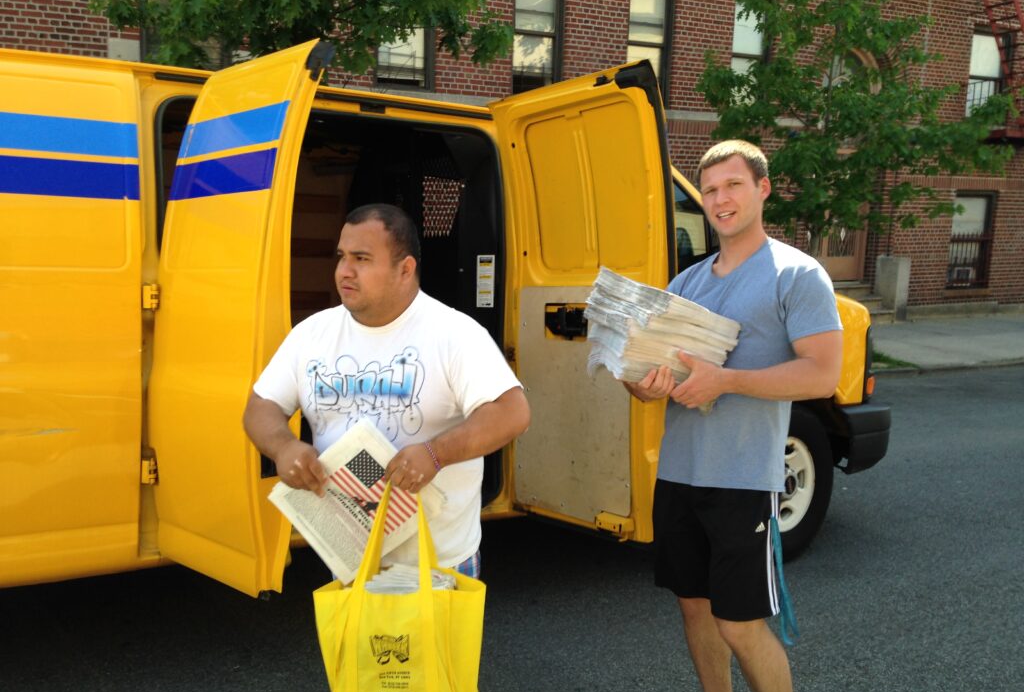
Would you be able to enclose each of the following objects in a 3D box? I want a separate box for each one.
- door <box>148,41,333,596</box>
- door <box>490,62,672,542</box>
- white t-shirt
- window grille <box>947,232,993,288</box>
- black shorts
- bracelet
[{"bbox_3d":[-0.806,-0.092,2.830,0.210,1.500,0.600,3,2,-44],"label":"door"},{"bbox_3d":[0.212,-0.130,3.360,0.190,1.500,0.750,-4,4,-38],"label":"door"},{"bbox_3d":[-0.292,0.190,2.270,0.590,0.650,0.350,3,9,11],"label":"white t-shirt"},{"bbox_3d":[7.310,-1.370,15.600,0.920,0.890,0.090,-3,10,-25],"label":"window grille"},{"bbox_3d":[0.560,0.505,2.660,0.370,0.430,0.310,8,11,35],"label":"black shorts"},{"bbox_3d":[-0.168,0.232,2.060,0.016,0.072,0.065,-23,-5,-31],"label":"bracelet"}]

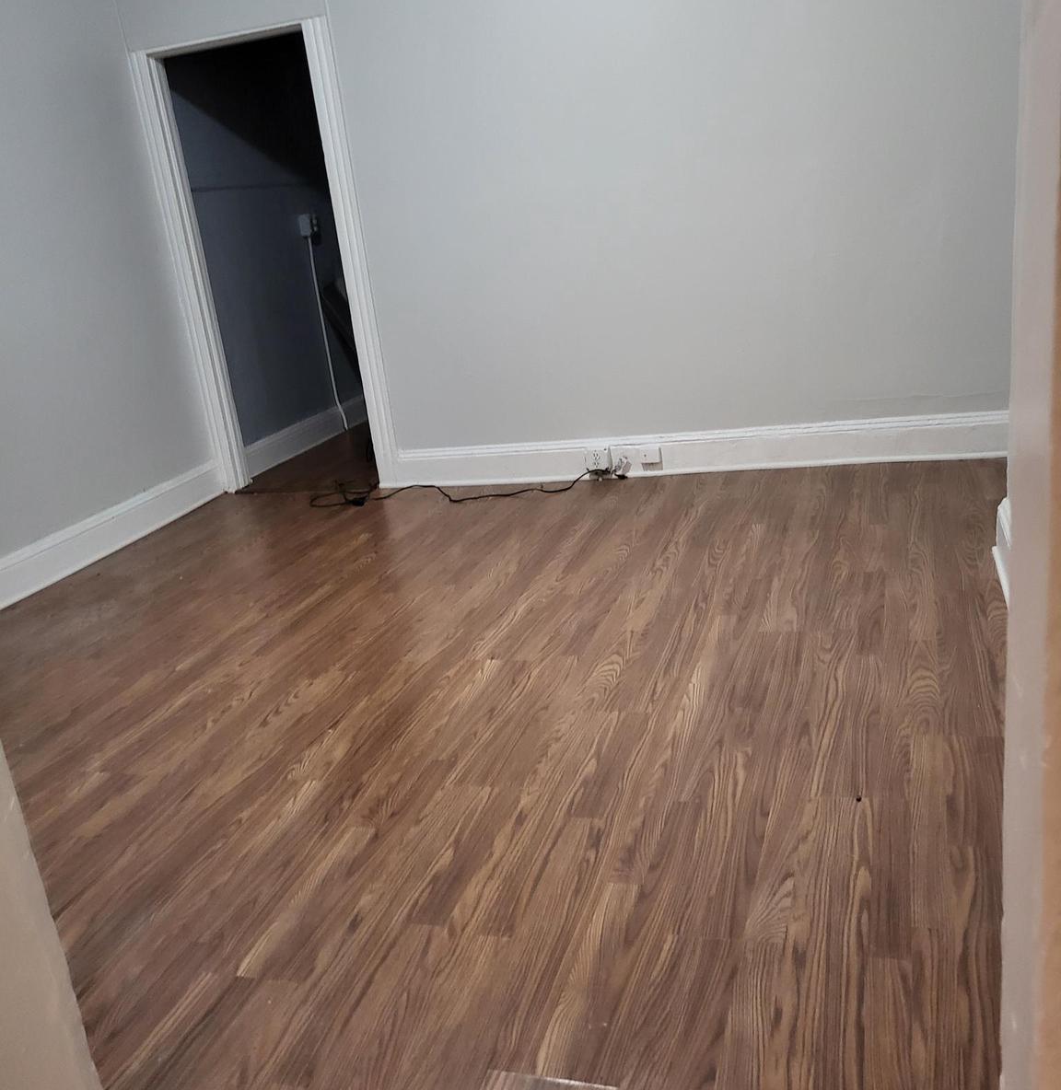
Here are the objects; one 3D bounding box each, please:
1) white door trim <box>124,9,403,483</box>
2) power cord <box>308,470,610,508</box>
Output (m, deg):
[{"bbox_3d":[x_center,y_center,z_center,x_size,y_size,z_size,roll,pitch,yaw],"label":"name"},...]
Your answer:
[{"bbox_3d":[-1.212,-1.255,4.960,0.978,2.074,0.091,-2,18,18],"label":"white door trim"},{"bbox_3d":[-0.344,-0.277,4.891,1.398,0.050,0.450,-2,18,18],"label":"power cord"}]

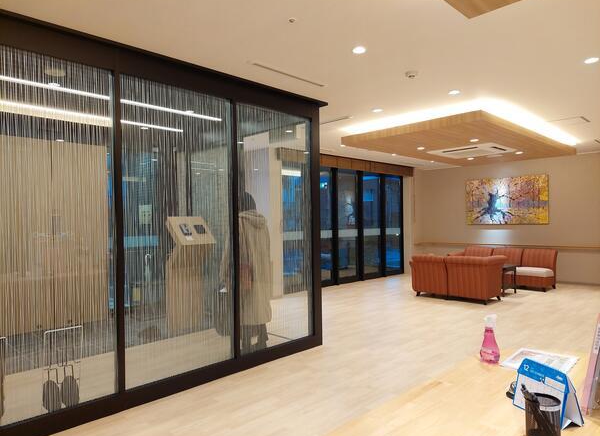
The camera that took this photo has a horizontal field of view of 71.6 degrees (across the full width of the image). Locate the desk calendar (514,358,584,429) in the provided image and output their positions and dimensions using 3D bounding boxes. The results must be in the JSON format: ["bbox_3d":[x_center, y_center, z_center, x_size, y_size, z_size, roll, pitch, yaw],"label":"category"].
[{"bbox_3d":[0.740,0.517,1.249,0.083,0.142,0.173,-1,0,-18],"label":"desk calendar"}]

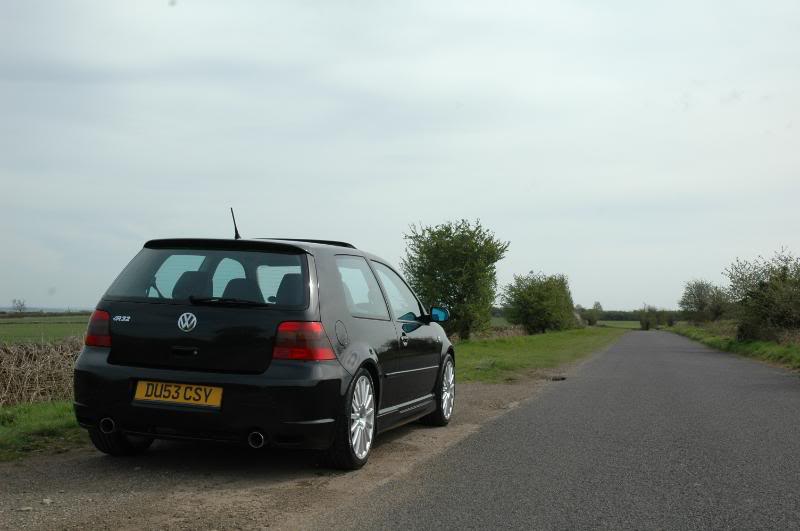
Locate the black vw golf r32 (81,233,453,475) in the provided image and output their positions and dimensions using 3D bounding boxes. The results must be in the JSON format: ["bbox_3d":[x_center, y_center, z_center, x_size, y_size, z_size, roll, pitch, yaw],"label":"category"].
[{"bbox_3d":[-0.689,0.583,7.249,1.800,1.430,4.160,1,-3,15],"label":"black vw golf r32"}]

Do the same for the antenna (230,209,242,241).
[{"bbox_3d":[-1.023,-0.256,5.910,0.035,0.220,0.050,2,28,15],"label":"antenna"}]

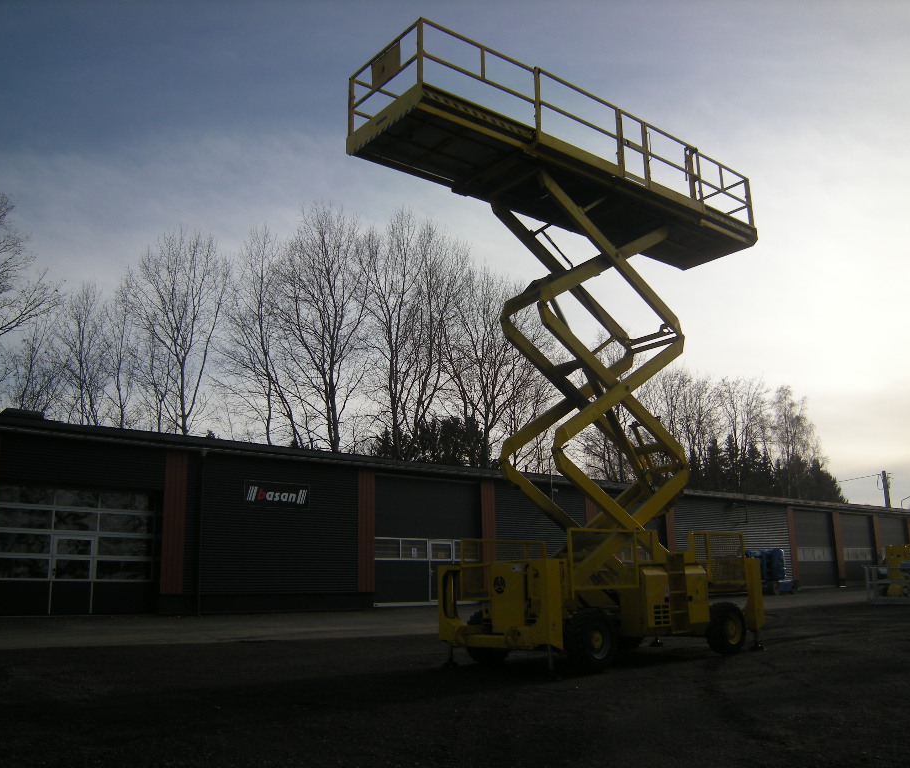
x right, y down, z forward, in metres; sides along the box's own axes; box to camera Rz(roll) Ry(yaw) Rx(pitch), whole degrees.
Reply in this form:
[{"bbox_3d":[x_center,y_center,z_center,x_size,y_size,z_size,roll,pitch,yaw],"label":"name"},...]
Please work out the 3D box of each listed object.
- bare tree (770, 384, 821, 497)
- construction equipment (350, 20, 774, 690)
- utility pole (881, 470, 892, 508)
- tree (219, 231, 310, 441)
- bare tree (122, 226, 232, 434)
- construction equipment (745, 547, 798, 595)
[{"bbox_3d":[29.546,8.029,70.987,5.076,16.189,5.076,-7,-14,22],"label":"bare tree"},{"bbox_3d":[2.107,-0.076,12.954,7.818,8.347,2.200,9,-16,-39],"label":"construction equipment"},{"bbox_3d":[29.515,9.473,56.036,0.330,7.253,0.330,-8,-14,26],"label":"utility pole"},{"bbox_3d":[-9.493,1.046,40.685,4.574,18.581,4.574,1,-13,-13],"label":"tree"},{"bbox_3d":[-12.843,1.111,37.550,5.339,17.257,5.339,3,-13,-19],"label":"bare tree"},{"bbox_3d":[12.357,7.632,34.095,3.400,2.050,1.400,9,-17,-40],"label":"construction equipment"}]

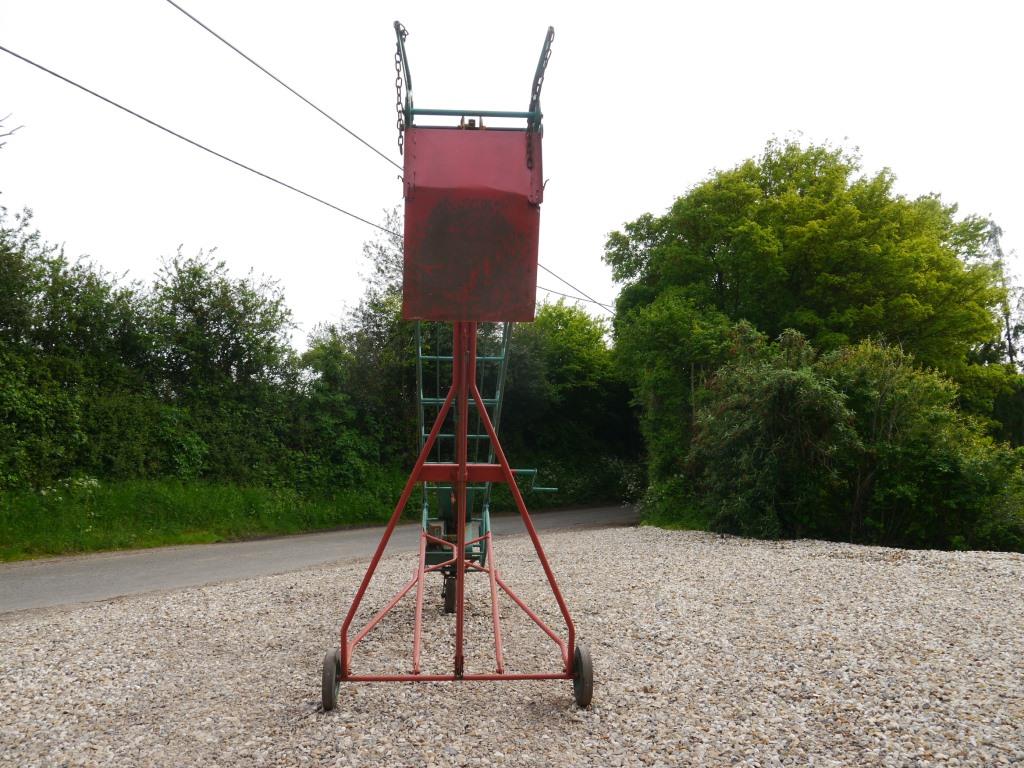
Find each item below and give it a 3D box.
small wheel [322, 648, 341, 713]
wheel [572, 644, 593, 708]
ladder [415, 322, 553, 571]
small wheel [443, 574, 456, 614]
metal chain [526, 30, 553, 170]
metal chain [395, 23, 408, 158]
[{"bbox_3d":[-1.059,1.737,4.860,0.075,0.350,0.350,0,-5,-4],"label":"small wheel"},{"bbox_3d":[0.420,1.740,4.920,0.075,0.350,0.350,0,-5,-4],"label":"wheel"},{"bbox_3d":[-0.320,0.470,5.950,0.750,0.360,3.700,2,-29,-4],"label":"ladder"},{"bbox_3d":[-0.555,1.945,7.600,0.085,0.325,0.325,0,-5,-4],"label":"small wheel"},{"bbox_3d":[0.101,-1.044,3.050,0.100,0.520,0.160,0,-5,-4],"label":"metal chain"},{"bbox_3d":[-0.407,-1.084,3.050,0.055,0.490,0.090,0,-5,-4],"label":"metal chain"}]

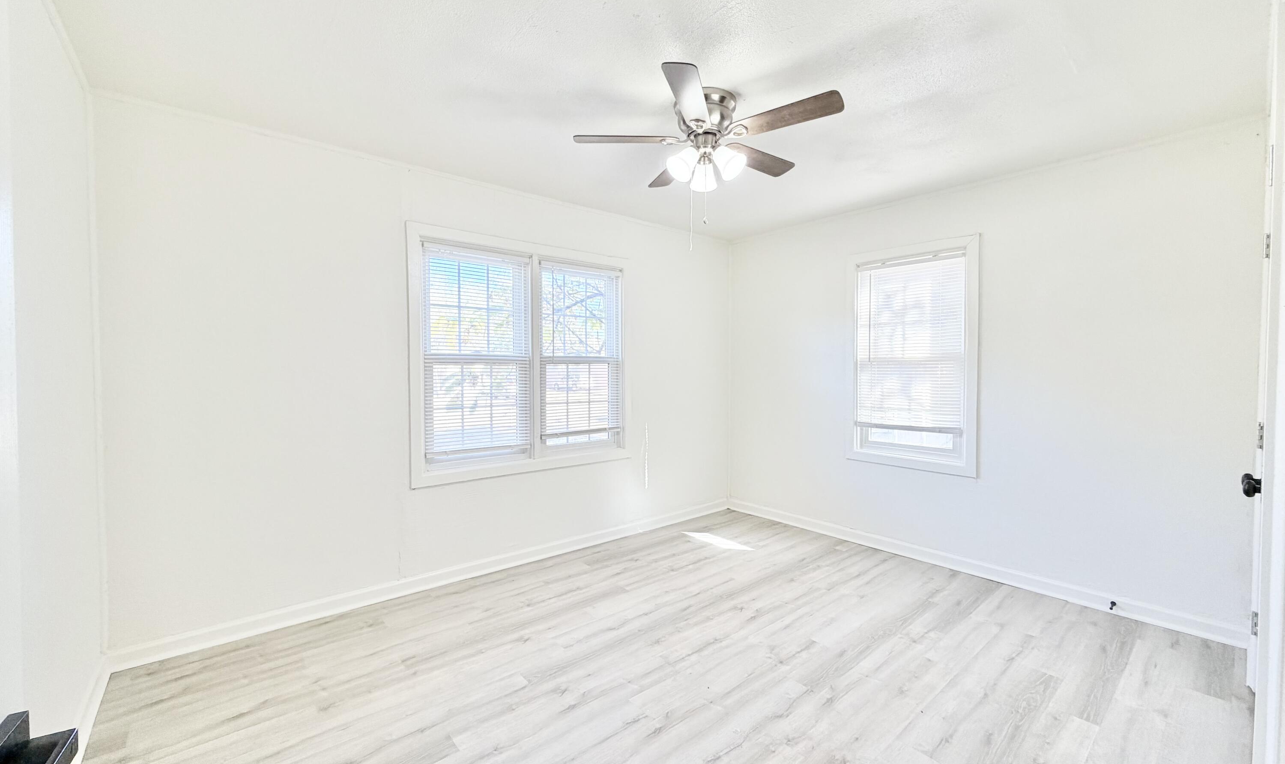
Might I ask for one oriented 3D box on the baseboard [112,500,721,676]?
[{"bbox_3d":[-0.740,1.158,3.487,3.978,0.092,0.020,-1,2,-40],"label":"baseboard"}]

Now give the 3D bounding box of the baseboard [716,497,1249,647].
[{"bbox_3d":[1.785,1.151,3.578,0.020,0.092,3.103,-1,2,-40],"label":"baseboard"}]

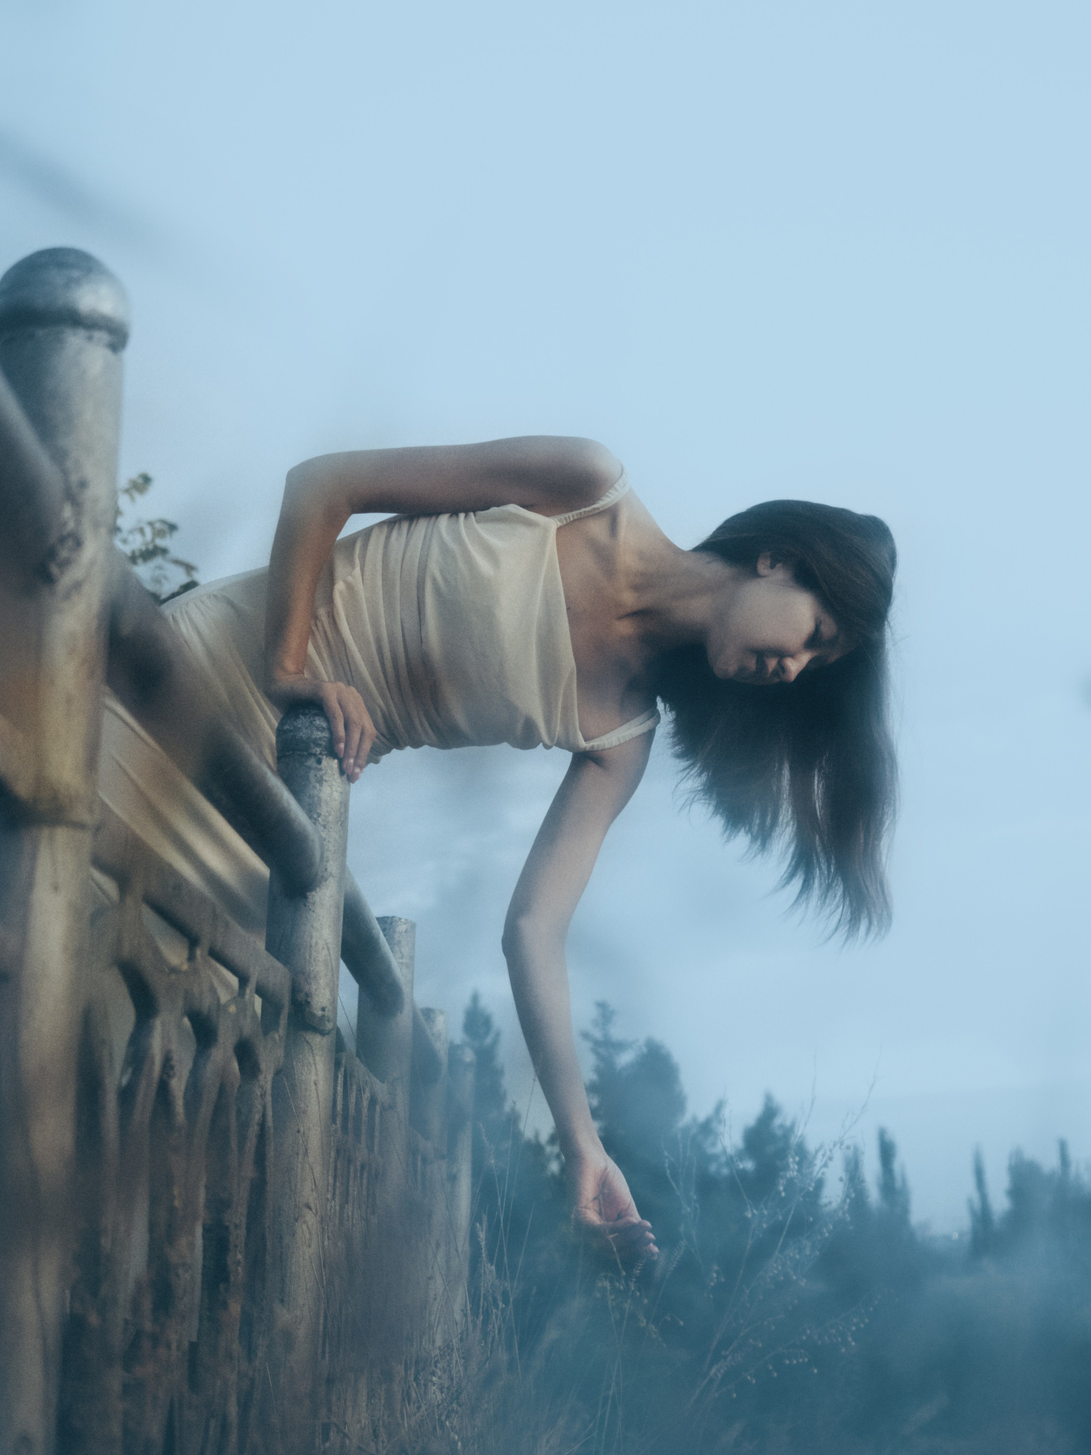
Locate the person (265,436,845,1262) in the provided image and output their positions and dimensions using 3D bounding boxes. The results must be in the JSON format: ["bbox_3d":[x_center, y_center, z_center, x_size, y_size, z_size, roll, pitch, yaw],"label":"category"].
[{"bbox_3d":[0.020,0.125,2.620,0.610,0.860,0.400,2,-14,-3],"label":"person"}]

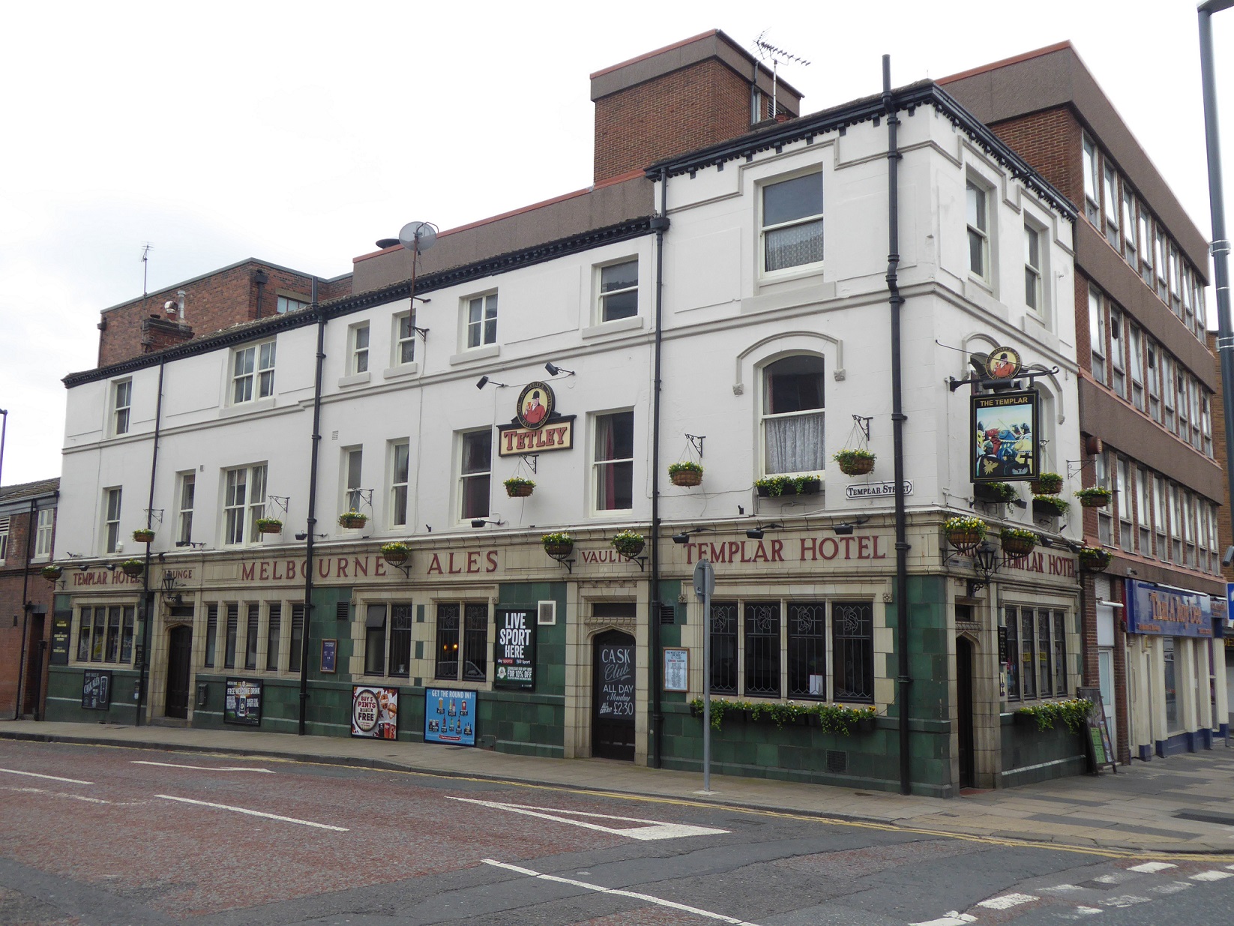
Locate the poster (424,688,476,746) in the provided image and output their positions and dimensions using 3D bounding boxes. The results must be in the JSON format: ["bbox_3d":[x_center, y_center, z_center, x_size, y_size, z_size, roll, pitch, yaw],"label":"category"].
[{"bbox_3d":[-3.047,4.669,20.357,1.443,1.006,0.050,-6,-10,40],"label":"poster"}]

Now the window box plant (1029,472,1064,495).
[{"bbox_3d":[6.669,0.314,17.159,0.523,0.342,0.523,-6,-11,40],"label":"window box plant"}]

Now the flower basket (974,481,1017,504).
[{"bbox_3d":[5.354,0.383,15.780,0.270,0.290,1.120,-6,-11,40],"label":"flower basket"}]

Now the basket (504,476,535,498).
[{"bbox_3d":[-1.639,0.416,18.700,0.510,0.345,0.510,1,-8,0],"label":"basket"}]

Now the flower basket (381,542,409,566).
[{"bbox_3d":[-4.141,1.701,20.637,0.510,0.420,0.510,1,-8,0],"label":"flower basket"}]

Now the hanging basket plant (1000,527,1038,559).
[{"bbox_3d":[5.905,1.174,16.214,0.549,0.446,0.549,-6,-11,40],"label":"hanging basket plant"}]

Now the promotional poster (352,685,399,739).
[{"bbox_3d":[-4.666,4.837,21.394,1.354,0.978,0.050,-6,-11,38],"label":"promotional poster"}]

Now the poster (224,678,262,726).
[{"bbox_3d":[-7.934,5.071,23.474,1.310,0.945,0.040,-6,-11,38],"label":"poster"}]

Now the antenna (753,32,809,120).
[{"bbox_3d":[3.340,-7.663,22.149,1.501,1.766,0.500,6,-10,-34],"label":"antenna"}]

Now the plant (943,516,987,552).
[{"bbox_3d":[4.498,0.916,14.282,0.550,0.450,0.550,-6,-11,40],"label":"plant"}]

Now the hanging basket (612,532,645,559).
[{"bbox_3d":[0.189,1.310,17.657,0.532,0.439,0.532,1,-8,0],"label":"hanging basket"}]

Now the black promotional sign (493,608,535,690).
[{"bbox_3d":[-1.732,3.175,18.826,0.940,1.350,0.040,-6,-11,38],"label":"black promotional sign"}]

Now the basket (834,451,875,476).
[{"bbox_3d":[3.207,-0.006,14.915,0.550,0.350,0.550,1,-8,0],"label":"basket"}]

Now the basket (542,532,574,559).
[{"bbox_3d":[-1.001,1.392,18.653,0.521,0.449,0.521,1,-8,0],"label":"basket"}]

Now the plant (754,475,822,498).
[{"bbox_3d":[2.486,0.328,16.008,1.030,0.260,0.210,-6,-11,38],"label":"plant"}]

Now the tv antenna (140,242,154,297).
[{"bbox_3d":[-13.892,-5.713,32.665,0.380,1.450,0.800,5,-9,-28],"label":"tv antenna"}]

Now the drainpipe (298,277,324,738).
[{"bbox_3d":[-6.568,0.822,23.702,0.200,9.820,0.380,-6,-10,40],"label":"drainpipe"}]

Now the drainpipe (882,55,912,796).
[{"bbox_3d":[3.759,-0.748,14.933,0.170,10.142,0.220,-6,-11,38],"label":"drainpipe"}]

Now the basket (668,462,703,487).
[{"bbox_3d":[1.029,0.167,16.613,0.520,0.360,0.520,1,-8,0],"label":"basket"}]

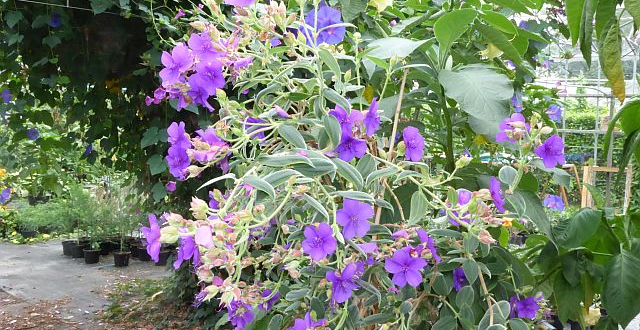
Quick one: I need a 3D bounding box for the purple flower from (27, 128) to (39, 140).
[{"bbox_3d":[-1.952,-0.214,4.400,0.085,0.085,0.045,0,3,-6],"label":"purple flower"}]

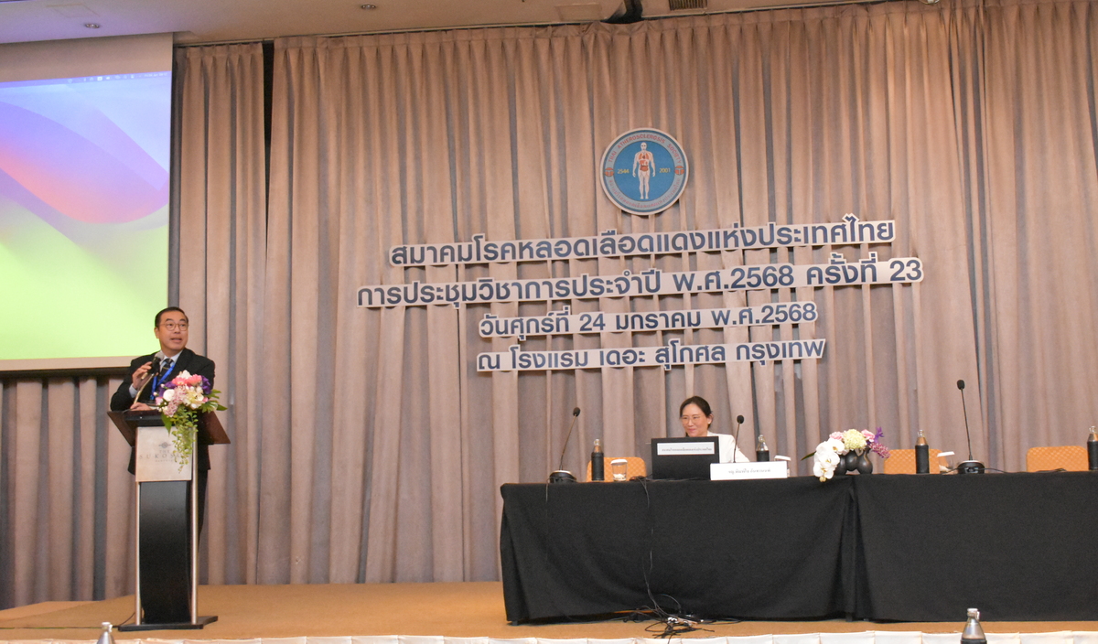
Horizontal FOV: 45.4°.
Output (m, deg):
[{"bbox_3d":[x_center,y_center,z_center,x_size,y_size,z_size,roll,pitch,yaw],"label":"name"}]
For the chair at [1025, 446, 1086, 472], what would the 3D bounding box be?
[{"bbox_3d":[3.173,1.192,7.952,0.450,0.900,0.560,-2,-7,7],"label":"chair"}]

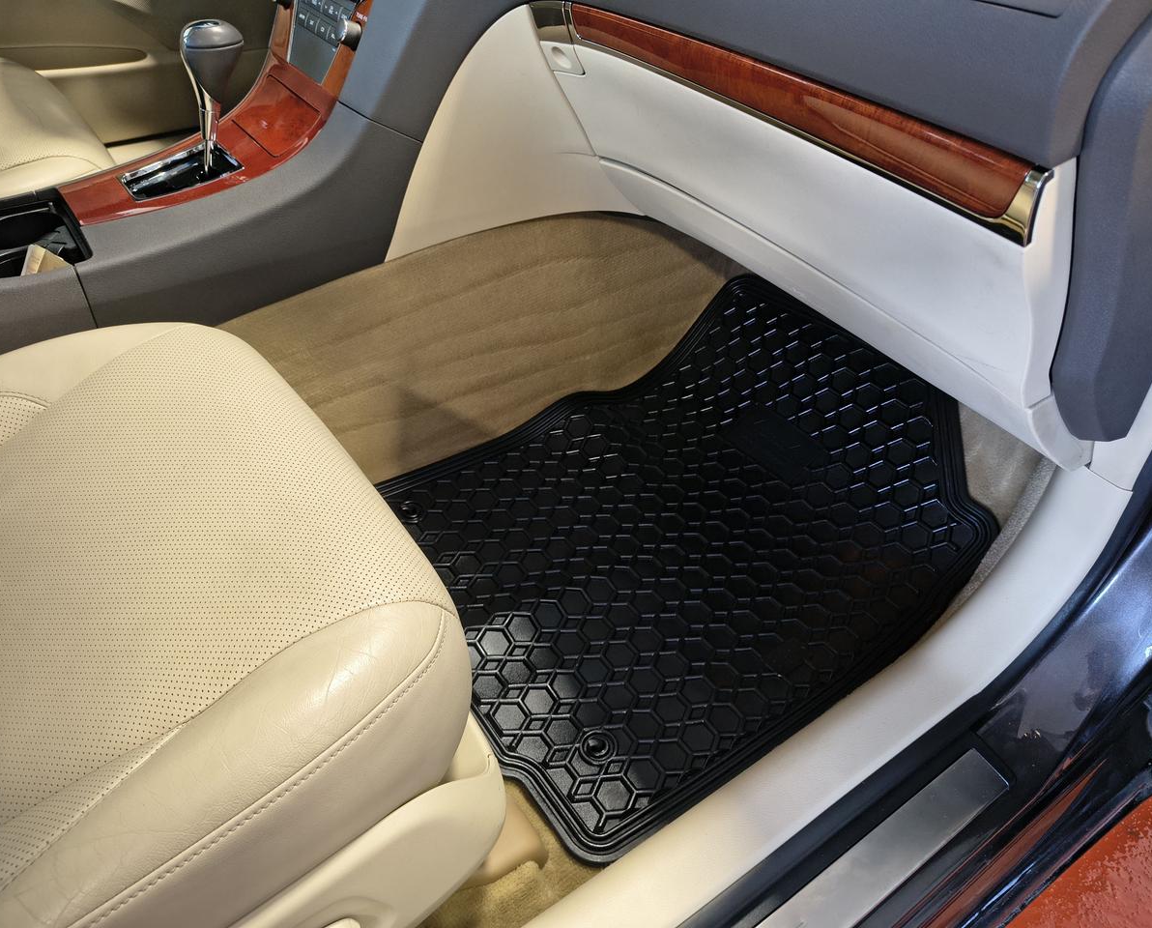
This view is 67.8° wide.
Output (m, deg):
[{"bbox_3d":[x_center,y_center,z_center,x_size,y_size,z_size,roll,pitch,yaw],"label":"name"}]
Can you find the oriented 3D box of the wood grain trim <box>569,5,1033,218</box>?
[{"bbox_3d":[0.121,-0.264,0.602,0.028,0.037,0.416,-22,46,-29],"label":"wood grain trim"}]

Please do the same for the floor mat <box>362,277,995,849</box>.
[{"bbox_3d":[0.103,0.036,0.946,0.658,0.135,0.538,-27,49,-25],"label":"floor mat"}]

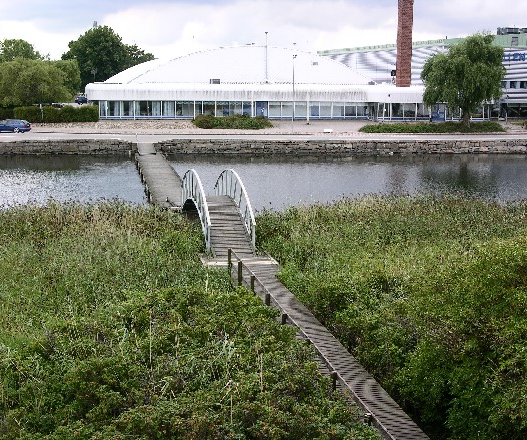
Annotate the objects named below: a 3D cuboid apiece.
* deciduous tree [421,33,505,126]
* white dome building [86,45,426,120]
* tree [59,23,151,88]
[{"bbox_3d":[22.371,-15.833,103.818,9.500,10.600,9.000,0,10,0],"label":"deciduous tree"},{"bbox_3d":[-0.968,-19.579,127.526,42.000,9.800,34.000,0,10,0],"label":"white dome building"},{"bbox_3d":[-30.025,-30.411,177.412,18.100,14.300,16.000,0,10,0],"label":"tree"}]

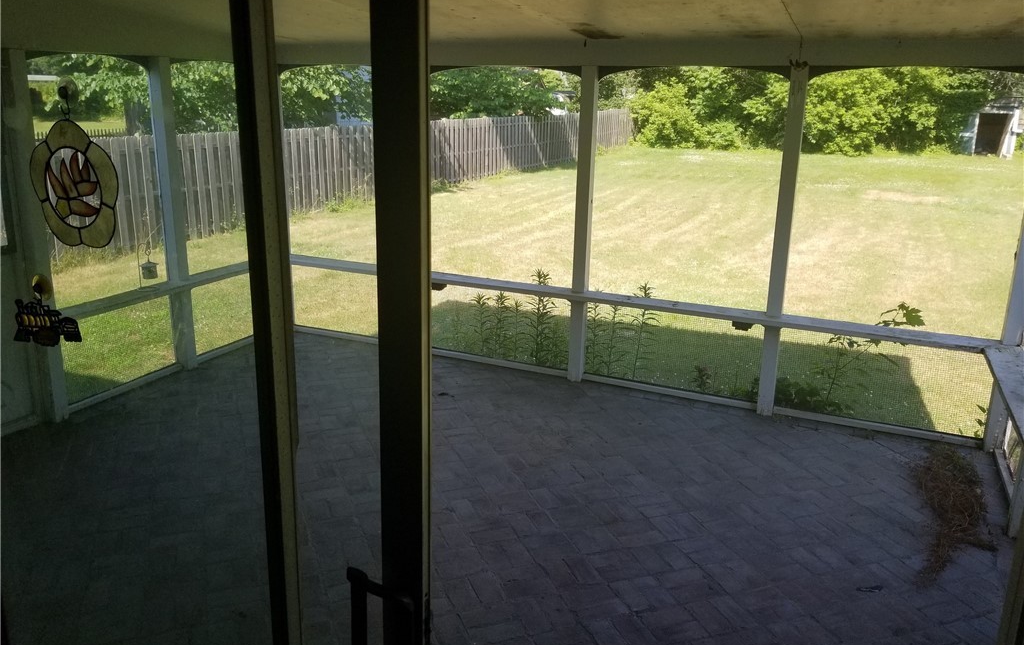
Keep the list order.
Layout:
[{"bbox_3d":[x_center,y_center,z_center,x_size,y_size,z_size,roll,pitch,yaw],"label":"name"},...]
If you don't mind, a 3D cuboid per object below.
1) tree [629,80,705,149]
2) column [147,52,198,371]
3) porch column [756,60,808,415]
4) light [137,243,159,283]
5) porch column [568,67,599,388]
[{"bbox_3d":[7.938,-10.661,39.500,3.850,3.500,3.600,4,15,10],"label":"tree"},{"bbox_3d":[-2.228,-0.668,5.078,0.090,2.040,0.090,8,16,25],"label":"column"},{"bbox_3d":[1.581,-0.428,4.480,0.090,2.030,0.090,8,16,25],"label":"porch column"},{"bbox_3d":[-2.312,-0.354,4.889,0.130,0.292,0.125,-6,16,-25],"label":"light"},{"bbox_3d":[0.475,-0.594,5.022,0.090,2.035,0.090,8,16,25],"label":"porch column"}]

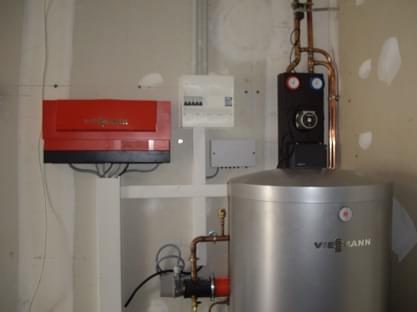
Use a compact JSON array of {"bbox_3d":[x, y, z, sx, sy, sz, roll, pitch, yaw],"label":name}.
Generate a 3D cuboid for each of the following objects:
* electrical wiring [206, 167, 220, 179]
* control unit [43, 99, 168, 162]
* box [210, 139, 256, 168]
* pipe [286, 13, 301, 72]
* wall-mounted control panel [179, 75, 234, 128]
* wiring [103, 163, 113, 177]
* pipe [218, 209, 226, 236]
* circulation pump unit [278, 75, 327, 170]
[{"bbox_3d":[0.023,0.082,2.254,0.063,0.060,0.025,0,1,-9],"label":"electrical wiring"},{"bbox_3d":[-0.456,-0.107,2.103,0.552,0.277,0.180,0,1,-9],"label":"control unit"},{"bbox_3d":[0.121,-0.013,2.261,0.222,0.136,0.050,0,1,-9],"label":"box"},{"bbox_3d":[0.412,-0.547,2.214,0.052,0.277,0.045,0,1,-9],"label":"pipe"},{"bbox_3d":[-0.012,-0.260,2.212,0.255,0.238,0.100,0,1,-9],"label":"wall-mounted control panel"},{"bbox_3d":[-0.471,0.065,2.133,0.043,0.063,0.040,0,1,-9],"label":"wiring"},{"bbox_3d":[0.067,0.322,2.213,0.033,0.131,0.035,0,1,-9],"label":"pipe"},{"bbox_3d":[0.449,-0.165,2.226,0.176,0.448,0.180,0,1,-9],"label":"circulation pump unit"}]

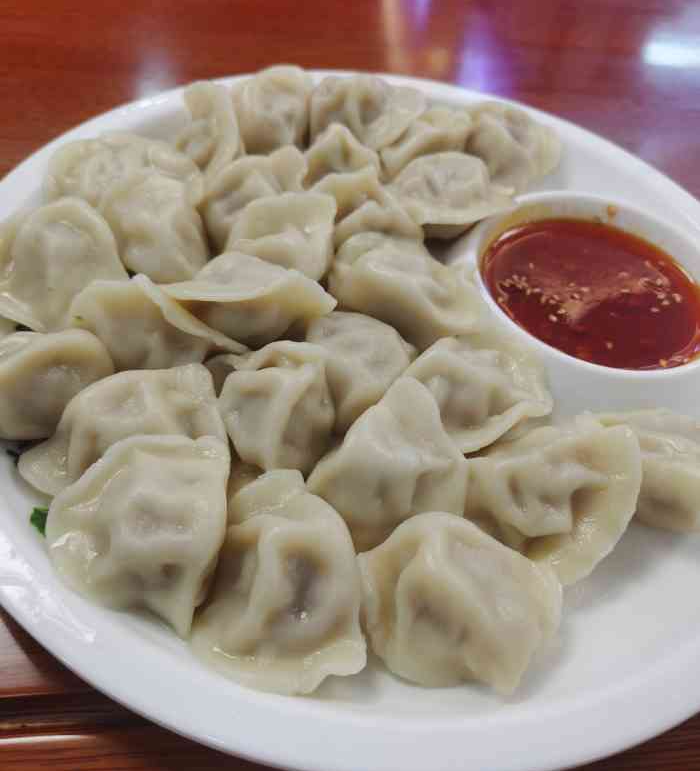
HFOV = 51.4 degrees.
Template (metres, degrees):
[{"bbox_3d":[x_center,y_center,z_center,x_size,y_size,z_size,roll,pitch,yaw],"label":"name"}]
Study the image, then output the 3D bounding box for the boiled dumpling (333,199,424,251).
[{"bbox_3d":[0.011,-0.055,0.271,0.043,0.028,0.035,7,51,-3],"label":"boiled dumpling"}]

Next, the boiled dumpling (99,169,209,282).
[{"bbox_3d":[-0.069,-0.057,0.259,0.038,0.029,0.047,1,52,-7],"label":"boiled dumpling"}]

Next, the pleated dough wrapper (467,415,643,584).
[{"bbox_3d":[0.064,0.035,0.230,0.052,0.026,0.056,17,52,6],"label":"pleated dough wrapper"}]

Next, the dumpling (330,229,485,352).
[{"bbox_3d":[0.020,-0.036,0.268,0.038,0.029,0.060,-36,64,-29],"label":"dumpling"}]

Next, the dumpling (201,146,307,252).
[{"bbox_3d":[-0.038,-0.076,0.298,0.050,0.028,0.034,-33,64,-29],"label":"dumpling"}]

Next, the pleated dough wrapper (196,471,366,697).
[{"bbox_3d":[-0.019,0.052,0.198,0.044,0.029,0.059,4,51,-5],"label":"pleated dough wrapper"}]

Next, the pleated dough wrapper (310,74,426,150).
[{"bbox_3d":[0.009,-0.128,0.343,0.055,0.028,0.043,5,52,-3],"label":"pleated dough wrapper"}]

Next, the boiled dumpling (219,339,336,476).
[{"bbox_3d":[-0.023,0.008,0.230,0.037,0.032,0.046,5,52,-3],"label":"boiled dumpling"}]

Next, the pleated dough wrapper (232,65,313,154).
[{"bbox_3d":[-0.035,-0.126,0.336,0.038,0.033,0.048,5,52,-3],"label":"pleated dough wrapper"}]

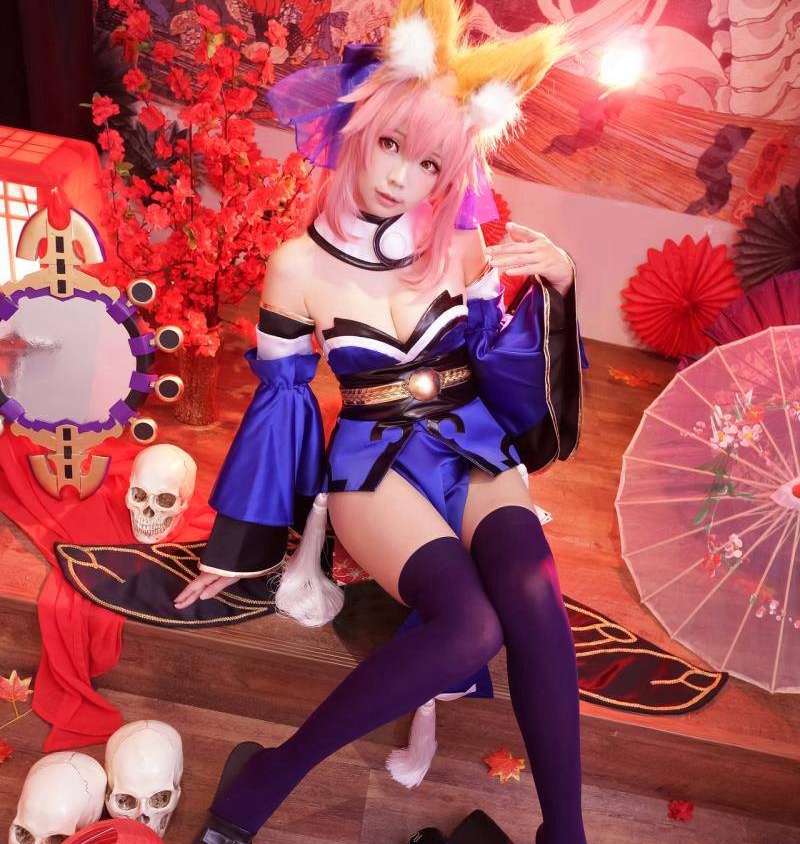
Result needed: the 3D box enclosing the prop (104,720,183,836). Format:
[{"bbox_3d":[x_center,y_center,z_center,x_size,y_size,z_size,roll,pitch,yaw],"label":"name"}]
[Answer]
[{"bbox_3d":[-0.369,0.513,1.257,0.112,0.143,0.147,3,28,-14],"label":"prop"}]

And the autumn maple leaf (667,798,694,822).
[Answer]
[{"bbox_3d":[0.467,0.635,1.434,0.050,0.022,0.050,10,27,1],"label":"autumn maple leaf"}]

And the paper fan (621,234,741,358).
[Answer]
[{"bbox_3d":[0.919,-0.402,2.829,0.390,0.390,0.050,10,27,1],"label":"paper fan"}]

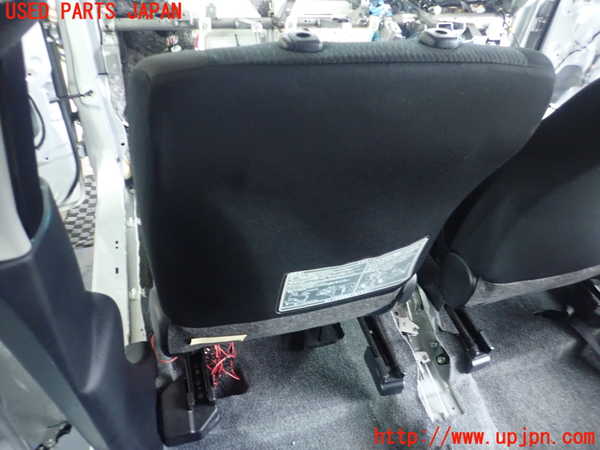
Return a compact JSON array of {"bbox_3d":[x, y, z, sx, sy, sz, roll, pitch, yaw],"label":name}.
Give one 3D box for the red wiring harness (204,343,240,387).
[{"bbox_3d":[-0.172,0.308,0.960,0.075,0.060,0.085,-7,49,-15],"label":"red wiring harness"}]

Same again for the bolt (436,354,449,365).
[{"bbox_3d":[0.335,0.317,1.020,0.023,0.014,0.023,-7,49,-15],"label":"bolt"}]

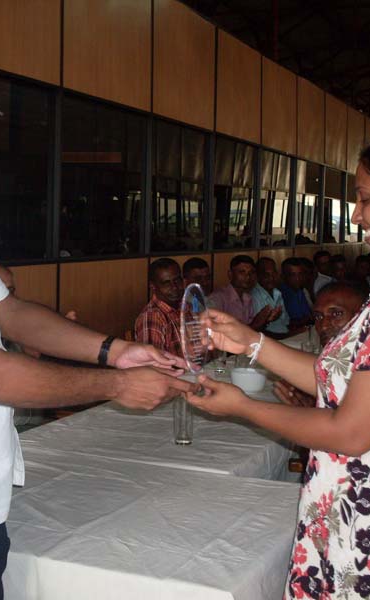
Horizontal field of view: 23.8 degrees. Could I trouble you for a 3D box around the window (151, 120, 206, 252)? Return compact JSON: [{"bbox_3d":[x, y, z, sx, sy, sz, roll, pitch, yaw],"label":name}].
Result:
[{"bbox_3d":[-0.036,-0.831,6.709,0.050,0.942,1.077,4,5,23],"label":"window"}]

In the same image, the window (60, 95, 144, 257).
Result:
[{"bbox_3d":[-0.506,-0.746,5.596,0.050,0.942,1.131,4,5,23],"label":"window"}]

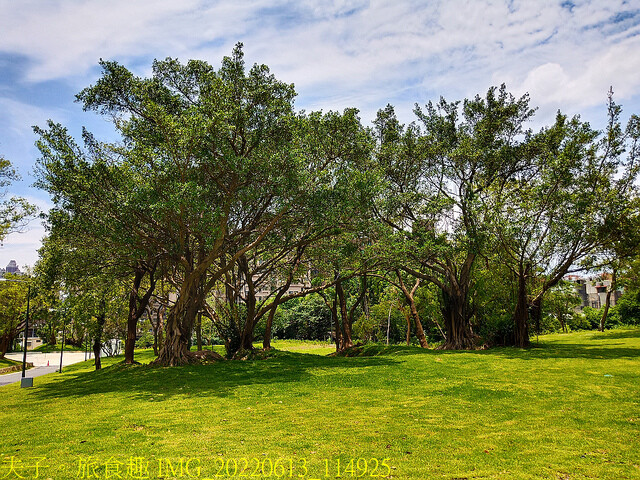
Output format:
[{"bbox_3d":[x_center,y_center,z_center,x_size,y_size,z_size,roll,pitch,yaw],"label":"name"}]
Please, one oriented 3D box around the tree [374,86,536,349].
[{"bbox_3d":[4.900,-0.920,16.800,6.000,9.500,5.700,0,-6,0],"label":"tree"}]

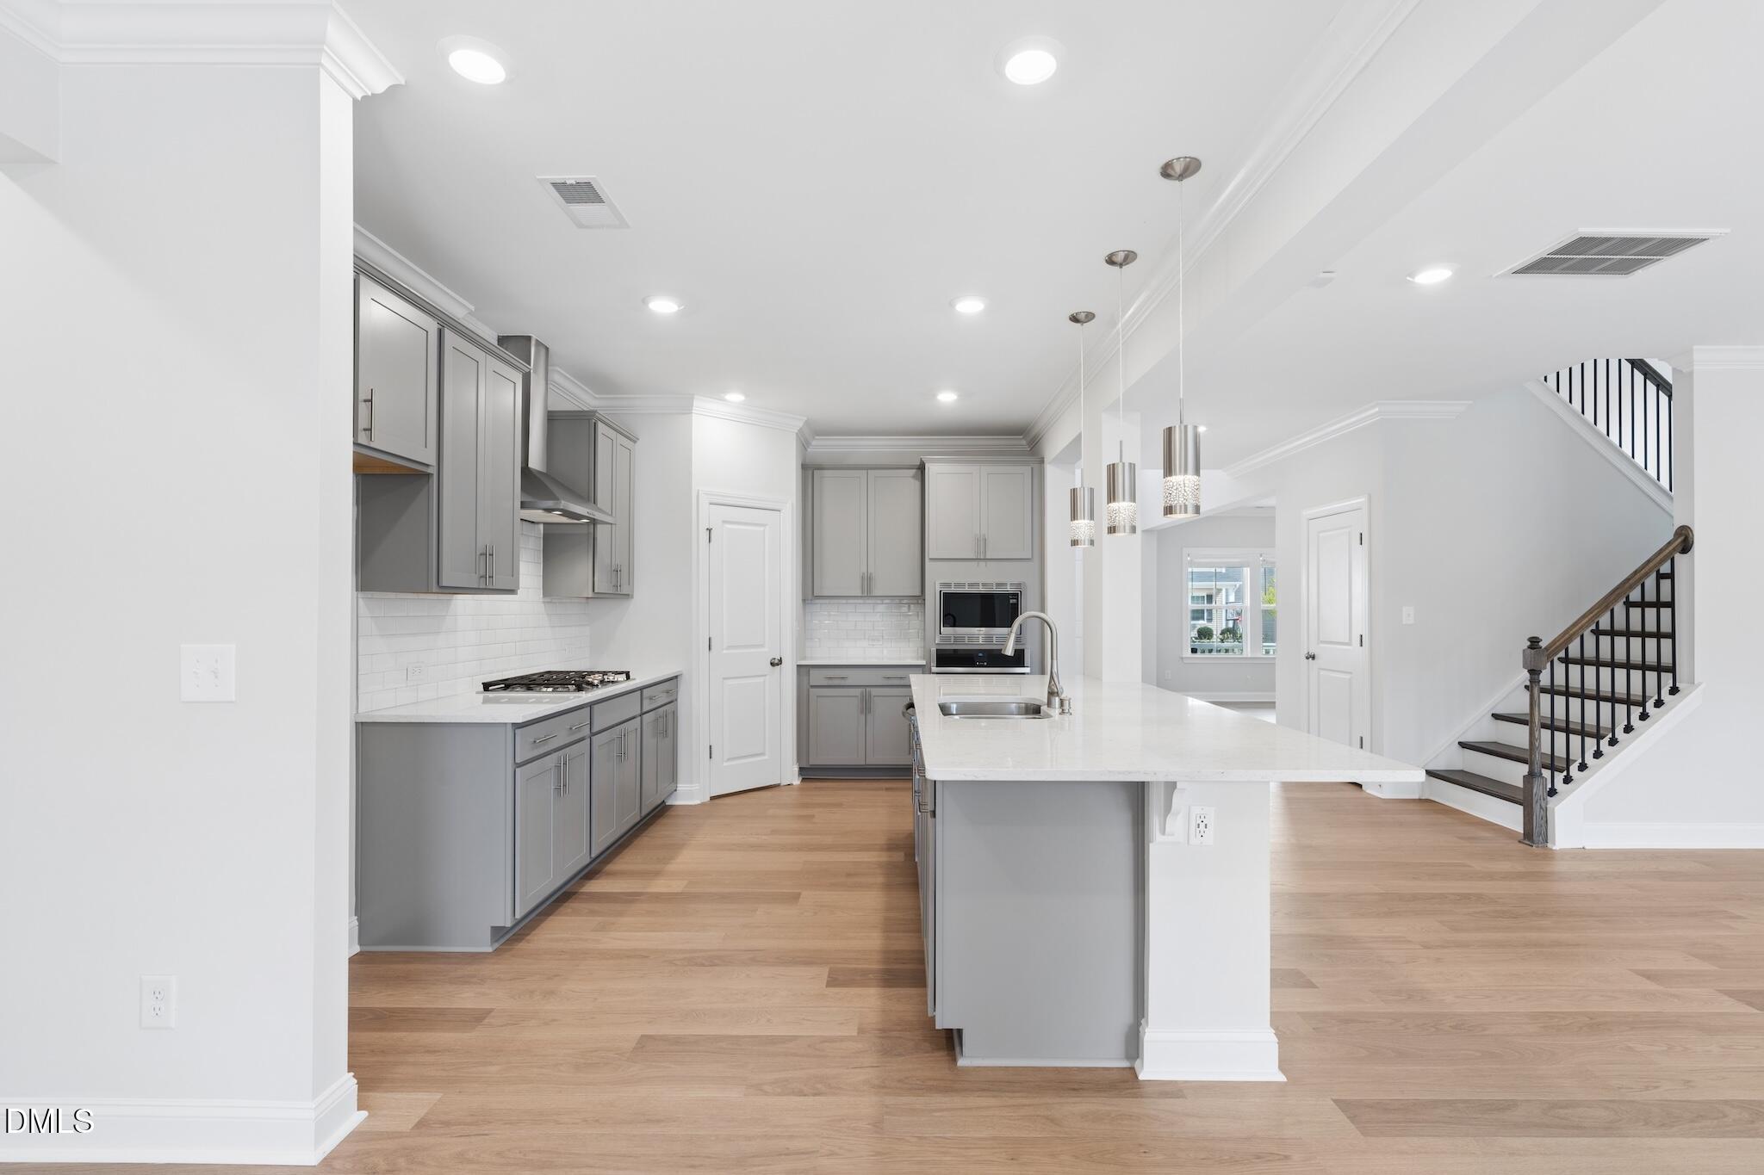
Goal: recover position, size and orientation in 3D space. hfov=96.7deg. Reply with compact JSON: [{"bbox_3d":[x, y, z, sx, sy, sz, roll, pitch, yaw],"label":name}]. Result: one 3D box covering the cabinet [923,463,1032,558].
[{"bbox_3d":[0.751,-0.573,6.232,0.849,0.753,0.620,0,-1,1],"label":"cabinet"}]

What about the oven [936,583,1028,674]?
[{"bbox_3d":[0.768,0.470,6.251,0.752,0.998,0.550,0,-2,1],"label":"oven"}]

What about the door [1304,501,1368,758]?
[{"bbox_3d":[3.486,0.441,6.016,0.060,2.060,0.800,0,-1,1],"label":"door"}]

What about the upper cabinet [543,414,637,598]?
[{"bbox_3d":[-1.838,-0.478,4.984,0.330,1.109,0.680,0,-1,1],"label":"upper cabinet"}]

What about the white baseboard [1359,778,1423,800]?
[{"bbox_3d":[3.650,1.425,5.618,0.280,0.135,0.270,0,-2,1],"label":"white baseboard"}]

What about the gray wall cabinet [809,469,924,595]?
[{"bbox_3d":[-0.119,-0.437,6.518,0.930,1.090,0.340,0,-2,1],"label":"gray wall cabinet"}]

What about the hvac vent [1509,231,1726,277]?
[{"bbox_3d":[2.896,-1.331,3.137,0.570,0.028,0.415,0,-2,1],"label":"hvac vent"}]

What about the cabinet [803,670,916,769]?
[{"bbox_3d":[-0.125,1.008,6.210,0.910,0.826,0.620,0,-1,1],"label":"cabinet"}]

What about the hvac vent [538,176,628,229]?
[{"bbox_3d":[-1.018,-1.316,2.705,0.192,0.025,0.363,0,-1,1],"label":"hvac vent"}]

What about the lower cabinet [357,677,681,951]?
[{"bbox_3d":[-1.699,0.986,4.170,0.620,0.908,2.320,0,-2,1],"label":"lower cabinet"}]

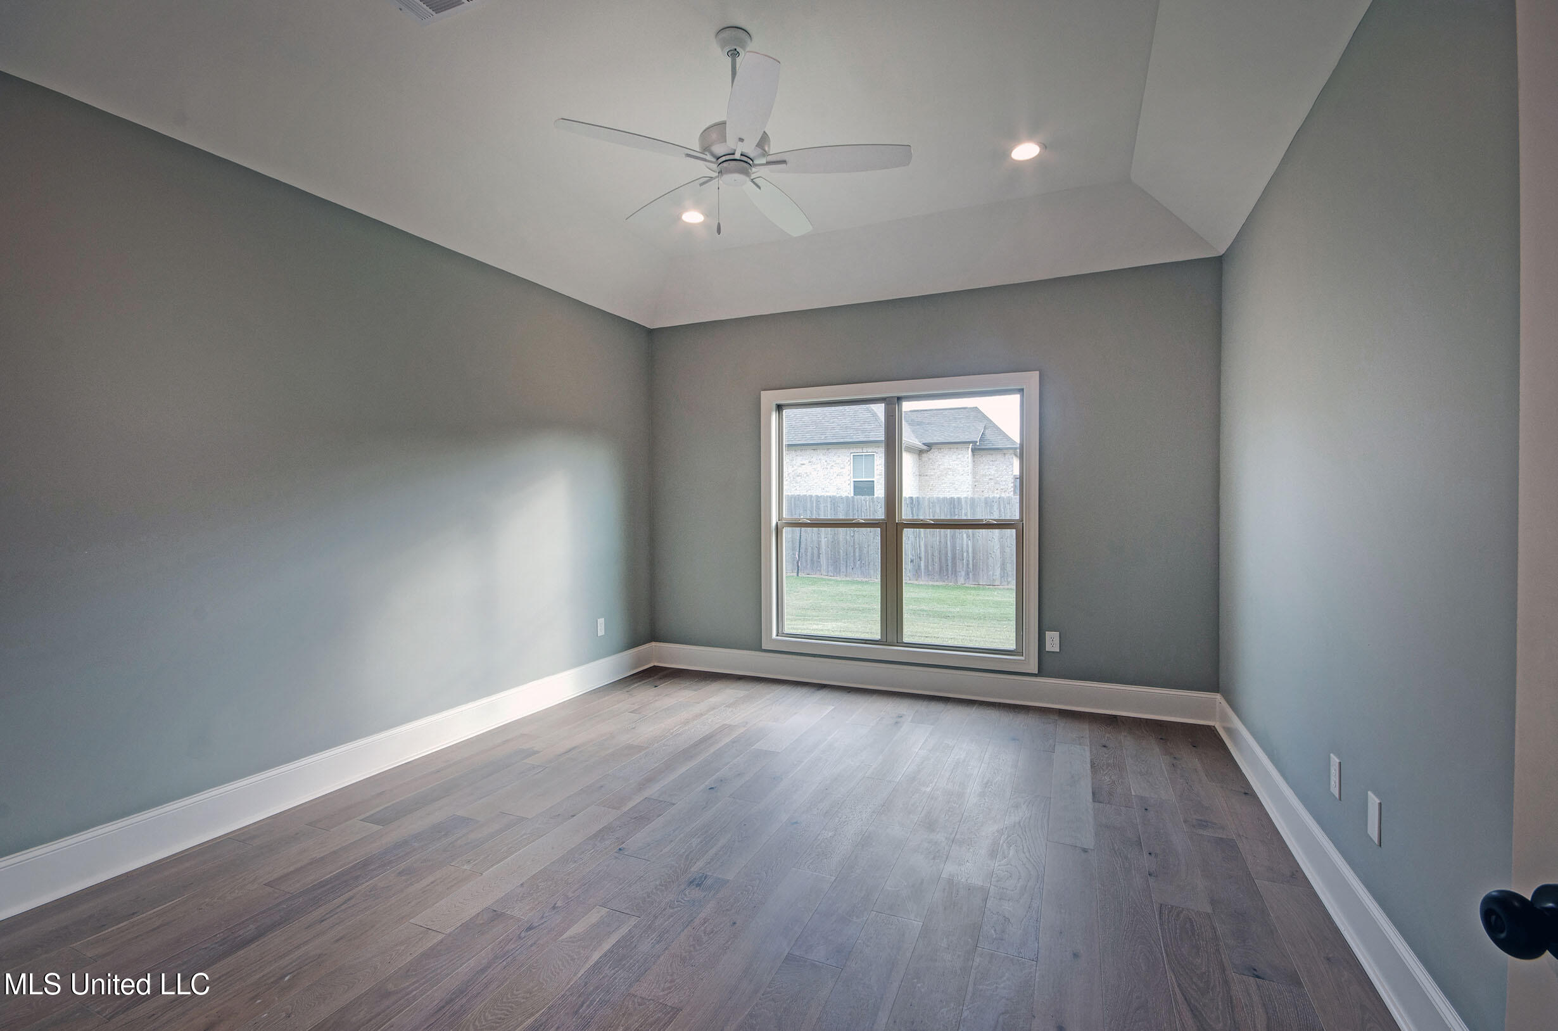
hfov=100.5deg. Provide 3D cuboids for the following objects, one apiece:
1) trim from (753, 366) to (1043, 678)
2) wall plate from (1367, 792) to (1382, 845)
[{"bbox_3d":[0.775,0.043,4.513,1.930,1.930,0.080,0,1,23],"label":"trim"},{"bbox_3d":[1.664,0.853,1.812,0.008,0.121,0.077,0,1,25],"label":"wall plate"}]

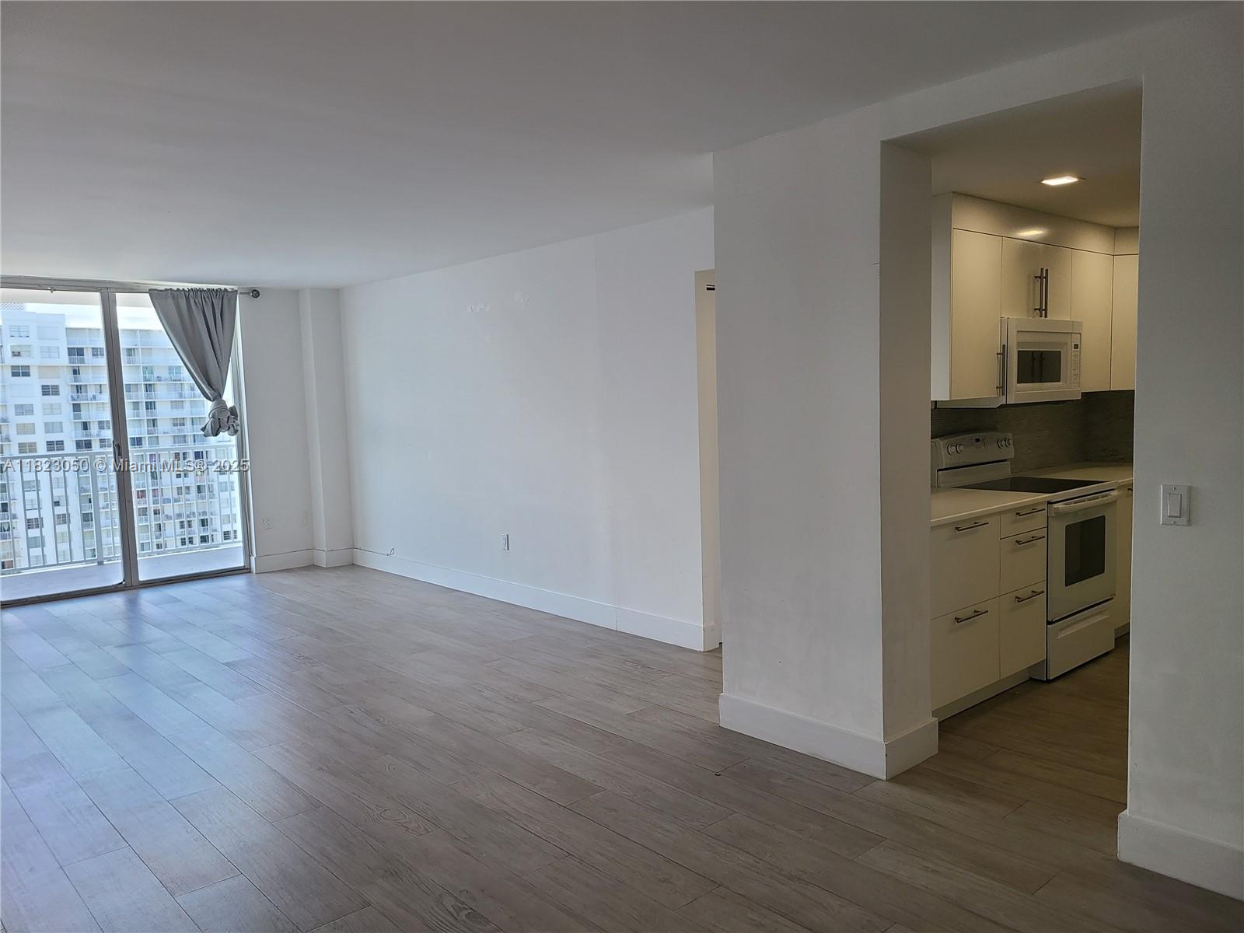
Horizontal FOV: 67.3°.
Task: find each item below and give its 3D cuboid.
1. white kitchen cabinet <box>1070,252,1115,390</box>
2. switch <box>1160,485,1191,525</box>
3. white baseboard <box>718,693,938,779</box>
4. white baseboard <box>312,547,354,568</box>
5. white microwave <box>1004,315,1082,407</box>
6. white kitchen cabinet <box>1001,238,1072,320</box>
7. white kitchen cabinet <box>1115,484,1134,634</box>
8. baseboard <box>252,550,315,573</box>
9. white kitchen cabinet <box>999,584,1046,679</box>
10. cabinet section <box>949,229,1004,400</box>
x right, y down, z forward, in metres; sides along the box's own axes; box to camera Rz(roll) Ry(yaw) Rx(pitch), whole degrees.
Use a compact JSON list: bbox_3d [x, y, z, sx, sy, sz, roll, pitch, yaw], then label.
[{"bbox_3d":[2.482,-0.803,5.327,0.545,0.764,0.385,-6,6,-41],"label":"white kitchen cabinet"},{"bbox_3d":[1.568,0.110,2.644,0.014,0.116,0.071,-6,6,-41],"label":"switch"},{"bbox_3d":[0.833,1.048,3.843,0.369,0.143,0.817,-6,6,-41],"label":"white baseboard"},{"bbox_3d":[-2.586,0.812,8.365,0.265,0.136,0.228,-5,6,-42],"label":"white baseboard"},{"bbox_3d":[2.007,-0.543,4.864,0.780,0.413,0.428,-6,6,-41],"label":"white microwave"},{"bbox_3d":[1.987,-0.947,4.882,0.762,0.379,0.385,-6,6,-41],"label":"white kitchen cabinet"},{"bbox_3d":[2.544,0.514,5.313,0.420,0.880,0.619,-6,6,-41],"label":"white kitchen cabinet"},{"bbox_3d":[-2.957,0.834,8.185,0.538,0.136,0.024,-5,6,-42],"label":"baseboard"},{"bbox_3d":[1.657,0.734,4.516,0.449,0.381,0.580,-6,6,-41],"label":"white kitchen cabinet"},{"bbox_3d":[1.552,-0.711,4.510,0.470,0.773,0.349,-6,6,-41],"label":"cabinet section"}]

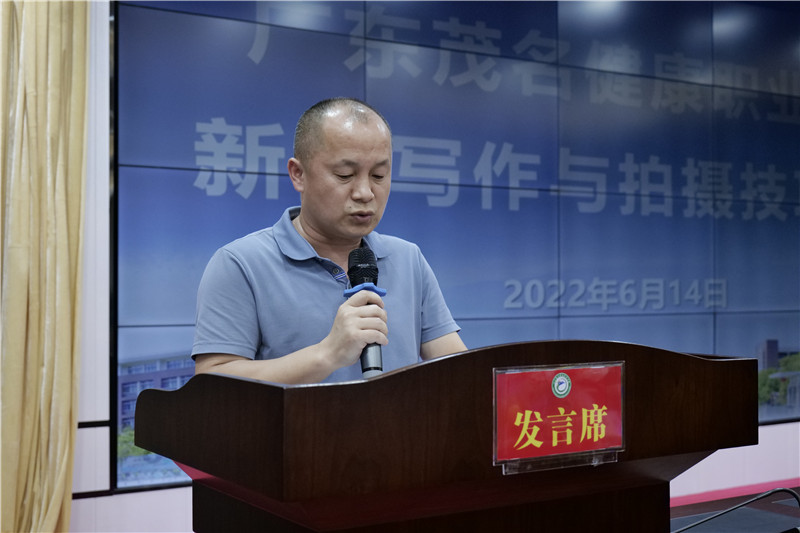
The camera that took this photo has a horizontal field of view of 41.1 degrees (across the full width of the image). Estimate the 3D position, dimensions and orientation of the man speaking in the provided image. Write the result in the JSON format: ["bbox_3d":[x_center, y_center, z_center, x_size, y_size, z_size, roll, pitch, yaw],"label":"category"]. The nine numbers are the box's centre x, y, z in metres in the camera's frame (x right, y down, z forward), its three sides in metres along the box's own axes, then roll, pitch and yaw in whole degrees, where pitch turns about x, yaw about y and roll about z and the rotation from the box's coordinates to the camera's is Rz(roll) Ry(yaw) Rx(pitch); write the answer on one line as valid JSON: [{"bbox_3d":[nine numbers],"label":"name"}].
[{"bbox_3d":[-0.115,0.530,1.940,0.540,1.670,0.420,0,-1,-30],"label":"man speaking"}]

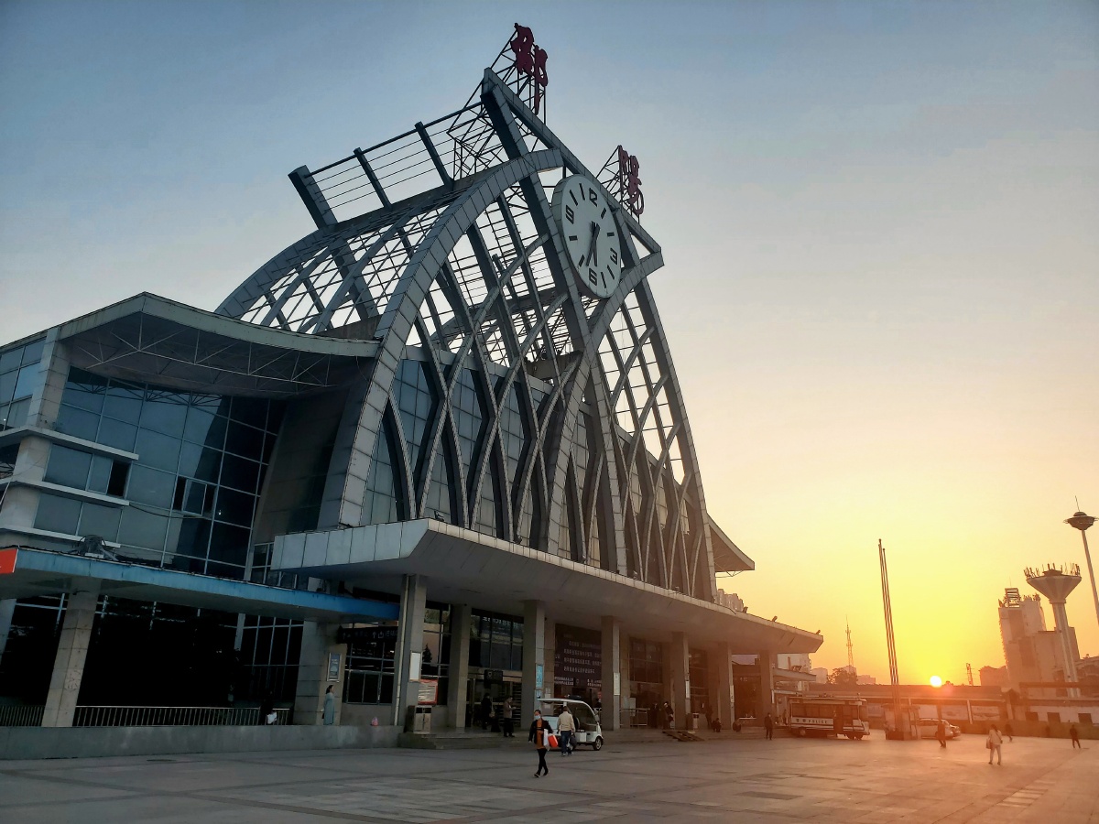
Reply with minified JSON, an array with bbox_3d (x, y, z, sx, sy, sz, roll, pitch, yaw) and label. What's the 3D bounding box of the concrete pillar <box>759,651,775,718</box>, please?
[{"bbox_3d":[18.672,23.699,70.663,0.800,6.330,0.800,-11,-23,32],"label":"concrete pillar"}]

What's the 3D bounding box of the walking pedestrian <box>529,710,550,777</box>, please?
[{"bbox_3d":[-0.243,8.672,21.654,0.540,1.610,0.400,-5,-21,16],"label":"walking pedestrian"}]

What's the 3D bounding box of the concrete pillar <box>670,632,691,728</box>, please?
[{"bbox_3d":[9.979,20.223,62.190,0.920,6.930,0.740,-11,-23,30],"label":"concrete pillar"}]

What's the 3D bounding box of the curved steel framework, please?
[{"bbox_3d":[-5.860,-1.524,67.960,22.500,35.600,46.000,-11,-23,32],"label":"curved steel framework"}]

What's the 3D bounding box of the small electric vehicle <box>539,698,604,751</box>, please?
[{"bbox_3d":[1.006,13.828,36.547,1.380,2.050,2.800,-13,-25,35],"label":"small electric vehicle"}]

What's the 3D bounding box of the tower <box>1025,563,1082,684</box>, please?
[{"bbox_3d":[97.157,43.850,155.169,10.900,30.800,10.900,1,-20,0],"label":"tower"}]

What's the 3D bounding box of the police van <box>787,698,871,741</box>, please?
[{"bbox_3d":[21.452,23.718,63.665,5.550,2.750,1.950,-11,-23,30],"label":"police van"}]

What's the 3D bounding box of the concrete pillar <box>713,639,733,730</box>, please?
[{"bbox_3d":[13.622,20.974,63.472,0.800,6.330,0.800,-11,-23,32],"label":"concrete pillar"}]

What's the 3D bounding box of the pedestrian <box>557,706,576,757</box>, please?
[{"bbox_3d":[0.648,12.577,32.605,0.600,1.750,0.420,1,-20,2],"label":"pedestrian"}]

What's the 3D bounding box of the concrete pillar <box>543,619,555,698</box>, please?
[{"bbox_3d":[-0.255,16.364,51.680,0.780,6.330,0.780,-11,-23,32],"label":"concrete pillar"}]

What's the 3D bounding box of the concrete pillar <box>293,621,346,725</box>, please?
[{"bbox_3d":[-9.311,10.725,33.722,1.270,4.150,1.330,-11,-23,30],"label":"concrete pillar"}]

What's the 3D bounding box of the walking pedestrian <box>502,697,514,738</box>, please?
[{"bbox_3d":[-1.855,13.859,37.505,0.450,1.680,0.450,3,-20,-4],"label":"walking pedestrian"}]

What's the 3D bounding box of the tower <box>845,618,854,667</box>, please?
[{"bbox_3d":[133.669,112.604,367.116,3.600,42.098,3.600,-11,-23,30],"label":"tower"}]

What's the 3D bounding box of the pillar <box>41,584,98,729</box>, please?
[{"bbox_3d":[-14.524,7.511,25.058,0.740,4.030,0.530,-11,-23,30],"label":"pillar"}]

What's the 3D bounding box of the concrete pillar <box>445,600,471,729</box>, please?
[{"bbox_3d":[-5.279,14.764,48.017,0.750,6.750,0.820,-11,-23,30],"label":"concrete pillar"}]

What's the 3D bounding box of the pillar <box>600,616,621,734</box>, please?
[{"bbox_3d":[3.630,15.584,49.247,0.800,6.330,0.800,-11,-23,32],"label":"pillar"}]

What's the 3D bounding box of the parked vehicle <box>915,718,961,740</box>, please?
[{"bbox_3d":[32.479,27.148,70.770,4.500,1.600,1.780,-15,-25,37],"label":"parked vehicle"}]

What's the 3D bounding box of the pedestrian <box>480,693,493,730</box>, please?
[{"bbox_3d":[-3.236,15.438,42.482,0.420,1.670,0.500,-4,-20,14],"label":"pedestrian"}]

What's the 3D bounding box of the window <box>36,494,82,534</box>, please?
[{"bbox_3d":[-20.096,4.202,33.837,0.120,1.450,1.760,-11,-23,32],"label":"window"}]

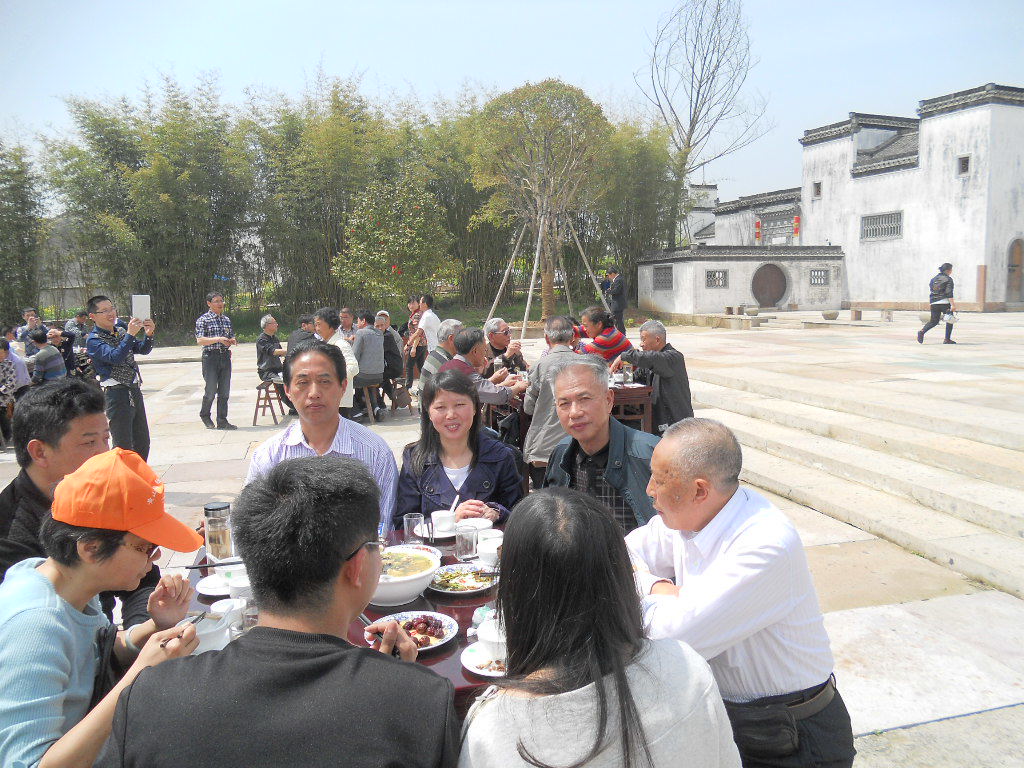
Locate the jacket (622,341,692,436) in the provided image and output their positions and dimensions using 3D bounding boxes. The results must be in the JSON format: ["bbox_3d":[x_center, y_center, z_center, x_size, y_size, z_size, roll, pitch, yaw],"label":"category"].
[{"bbox_3d":[1.102,0.034,6.048,0.470,0.630,0.480,-4,7,-16],"label":"jacket"}]

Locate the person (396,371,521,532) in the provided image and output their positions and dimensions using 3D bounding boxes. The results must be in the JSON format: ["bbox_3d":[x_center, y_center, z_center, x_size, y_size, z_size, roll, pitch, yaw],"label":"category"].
[{"bbox_3d":[-0.175,0.626,2.718,0.480,1.320,0.660,0,7,2],"label":"person"}]

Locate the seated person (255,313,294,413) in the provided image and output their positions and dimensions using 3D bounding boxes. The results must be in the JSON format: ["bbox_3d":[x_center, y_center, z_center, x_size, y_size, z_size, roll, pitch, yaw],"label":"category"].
[{"bbox_3d":[-3.026,-0.223,10.437,0.660,1.370,0.480,-2,7,-10],"label":"seated person"}]

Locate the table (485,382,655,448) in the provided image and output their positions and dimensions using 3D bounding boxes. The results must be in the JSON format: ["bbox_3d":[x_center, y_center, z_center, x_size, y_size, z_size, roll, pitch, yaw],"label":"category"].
[{"bbox_3d":[0.497,0.379,7.125,1.150,0.790,1.150,-3,7,-12],"label":"table"}]

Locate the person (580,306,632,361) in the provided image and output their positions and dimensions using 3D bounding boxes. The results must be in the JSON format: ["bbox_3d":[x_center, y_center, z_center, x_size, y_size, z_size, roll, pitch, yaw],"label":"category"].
[{"bbox_3d":[0.709,0.083,6.450,0.700,1.410,0.500,-2,7,-6],"label":"person"}]

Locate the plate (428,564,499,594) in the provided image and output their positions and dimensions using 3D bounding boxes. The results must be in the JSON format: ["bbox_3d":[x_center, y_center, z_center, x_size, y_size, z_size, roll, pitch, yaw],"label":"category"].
[{"bbox_3d":[-0.127,0.534,2.139,0.215,0.035,0.215,0,6,0],"label":"plate"}]

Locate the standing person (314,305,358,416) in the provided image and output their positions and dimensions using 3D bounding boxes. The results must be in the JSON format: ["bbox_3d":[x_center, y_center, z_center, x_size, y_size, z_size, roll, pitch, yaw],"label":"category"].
[{"bbox_3d":[-1.544,0.080,7.035,0.450,1.500,0.480,1,7,12],"label":"standing person"}]

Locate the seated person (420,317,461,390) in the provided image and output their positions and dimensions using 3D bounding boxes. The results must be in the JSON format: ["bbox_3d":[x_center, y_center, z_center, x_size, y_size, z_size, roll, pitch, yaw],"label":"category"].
[{"bbox_3d":[-0.498,0.114,7.080,0.700,1.370,0.500,-3,7,-13],"label":"seated person"}]

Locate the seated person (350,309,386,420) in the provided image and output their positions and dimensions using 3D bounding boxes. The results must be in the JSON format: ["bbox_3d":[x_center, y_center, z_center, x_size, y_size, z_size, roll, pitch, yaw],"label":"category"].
[{"bbox_3d":[-1.836,-0.235,10.187,0.480,1.400,0.680,-3,7,-13],"label":"seated person"}]

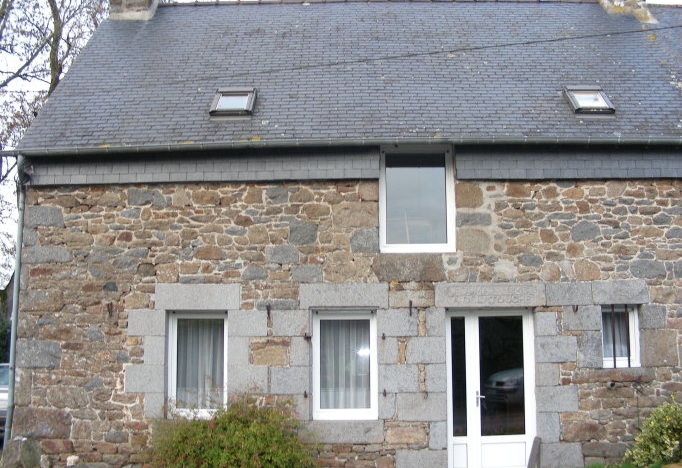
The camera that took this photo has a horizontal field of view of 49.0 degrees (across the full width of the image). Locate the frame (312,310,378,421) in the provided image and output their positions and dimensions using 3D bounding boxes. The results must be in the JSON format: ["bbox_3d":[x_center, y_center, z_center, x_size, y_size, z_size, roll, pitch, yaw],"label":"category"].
[{"bbox_3d":[0.061,1.762,10.092,0.867,1.453,0.100,-1,-9,2],"label":"frame"}]

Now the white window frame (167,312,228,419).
[{"bbox_3d":[-1.943,1.784,10.219,0.819,1.444,0.100,-1,-9,2],"label":"white window frame"}]

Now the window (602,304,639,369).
[{"bbox_3d":[3.727,1.371,10.008,0.490,0.825,0.100,-1,-9,2],"label":"window"}]

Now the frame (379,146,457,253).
[{"bbox_3d":[1.063,-0.473,10.406,1.022,1.480,0.100,-1,-9,2],"label":"frame"}]

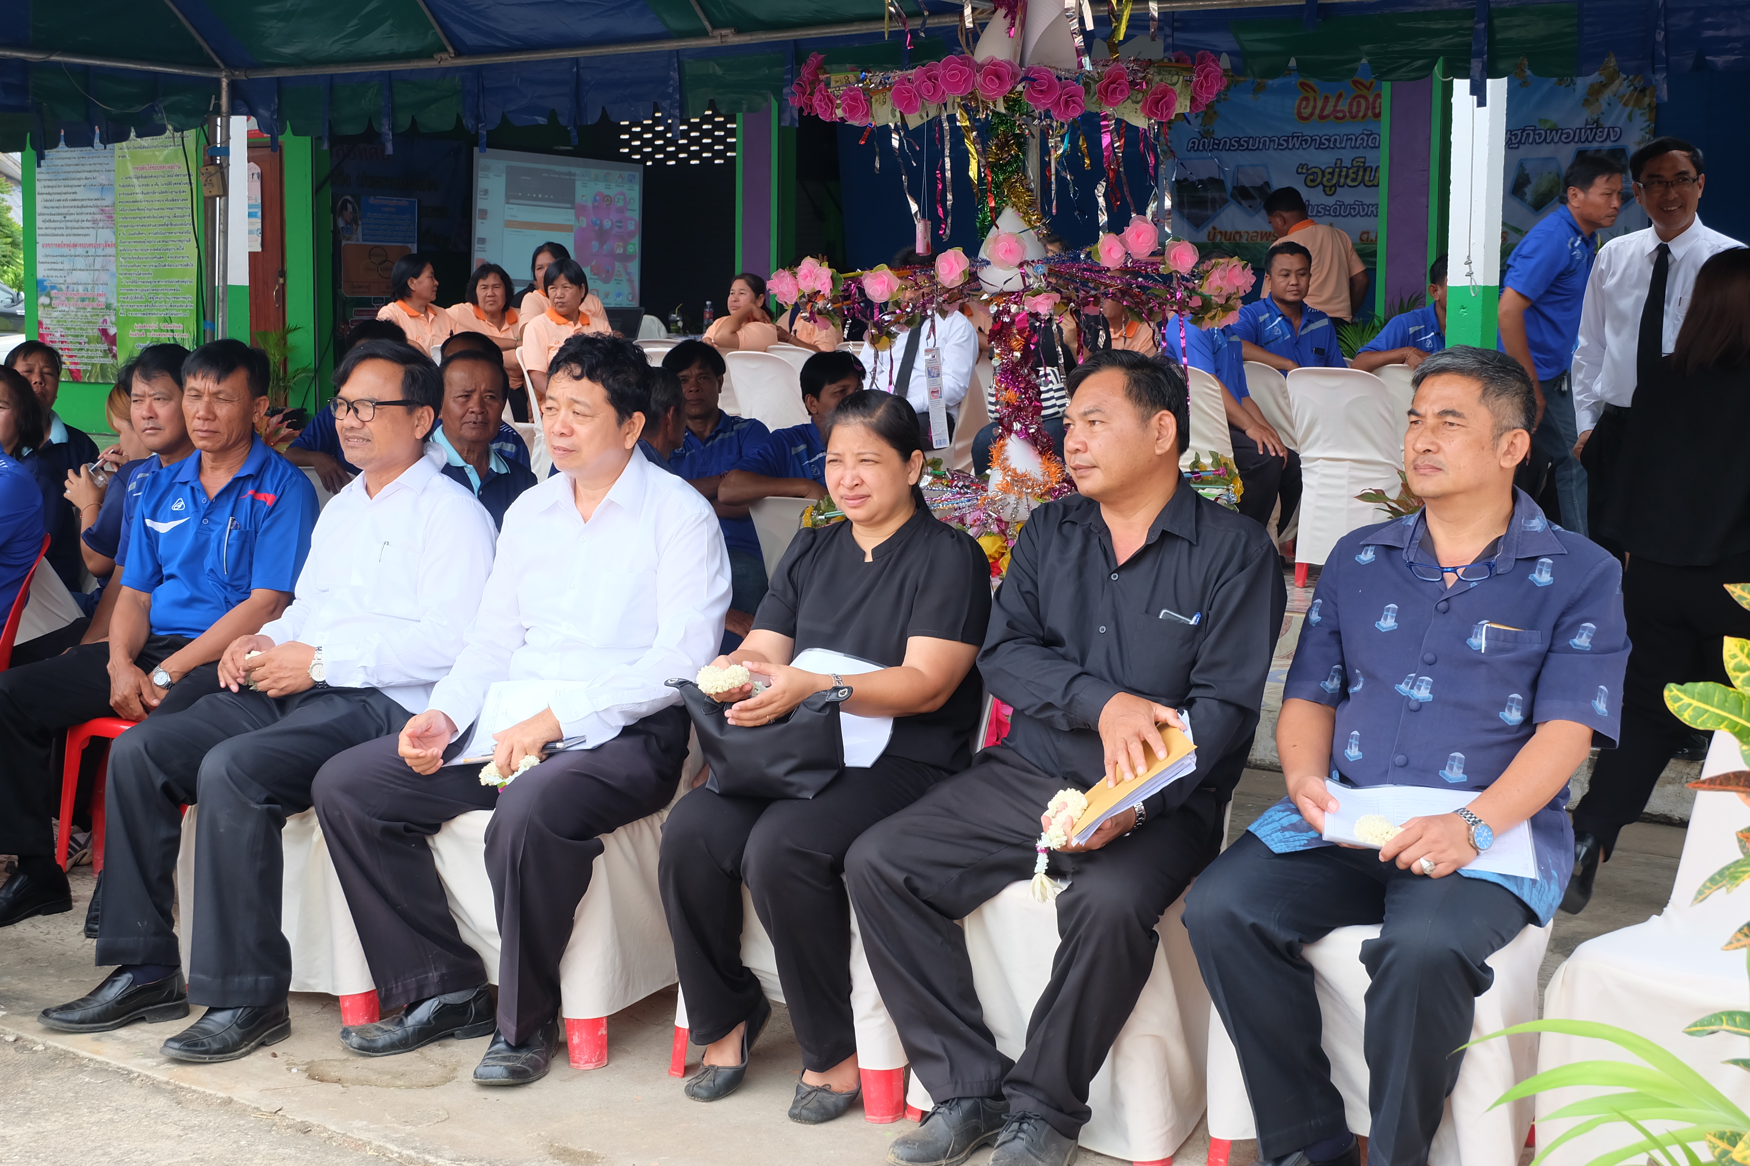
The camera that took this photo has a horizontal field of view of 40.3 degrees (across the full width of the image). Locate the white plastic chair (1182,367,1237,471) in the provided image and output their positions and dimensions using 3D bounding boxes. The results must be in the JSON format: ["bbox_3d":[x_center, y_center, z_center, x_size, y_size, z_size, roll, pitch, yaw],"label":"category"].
[{"bbox_3d":[1.286,-0.436,9.435,0.440,0.850,0.500,4,6,28],"label":"white plastic chair"}]

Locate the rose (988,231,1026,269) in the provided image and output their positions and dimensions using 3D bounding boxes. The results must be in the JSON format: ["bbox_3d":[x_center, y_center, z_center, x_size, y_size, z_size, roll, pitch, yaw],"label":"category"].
[{"bbox_3d":[0.298,-0.748,5.350,0.088,0.084,0.060,1,5,3],"label":"rose"}]

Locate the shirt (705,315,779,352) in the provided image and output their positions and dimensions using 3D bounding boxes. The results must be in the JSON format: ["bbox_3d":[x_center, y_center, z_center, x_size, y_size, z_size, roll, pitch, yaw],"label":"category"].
[{"bbox_3d":[-0.654,-1.035,11.800,0.290,0.560,0.410,-4,7,-41],"label":"shirt"}]

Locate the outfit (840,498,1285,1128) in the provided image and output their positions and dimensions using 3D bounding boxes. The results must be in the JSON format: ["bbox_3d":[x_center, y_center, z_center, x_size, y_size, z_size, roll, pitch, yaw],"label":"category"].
[{"bbox_3d":[0.320,0.350,3.850,0.580,1.010,0.600,4,7,33],"label":"outfit"}]

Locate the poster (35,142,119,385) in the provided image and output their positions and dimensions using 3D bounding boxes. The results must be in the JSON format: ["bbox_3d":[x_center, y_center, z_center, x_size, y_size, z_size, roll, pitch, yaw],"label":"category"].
[{"bbox_3d":[-5.364,-2.233,16.000,0.760,1.780,0.020,4,7,28],"label":"poster"}]

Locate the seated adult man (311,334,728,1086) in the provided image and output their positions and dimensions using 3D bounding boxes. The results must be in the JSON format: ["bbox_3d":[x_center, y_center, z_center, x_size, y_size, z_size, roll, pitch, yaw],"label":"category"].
[{"bbox_3d":[-0.575,0.200,4.320,0.580,1.270,0.630,4,7,32],"label":"seated adult man"}]

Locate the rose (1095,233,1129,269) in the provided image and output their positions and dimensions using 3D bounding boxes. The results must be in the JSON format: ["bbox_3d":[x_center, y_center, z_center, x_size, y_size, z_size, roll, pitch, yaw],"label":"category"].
[{"bbox_3d":[0.495,-0.698,5.000,0.068,0.075,0.060,0,6,-6],"label":"rose"}]

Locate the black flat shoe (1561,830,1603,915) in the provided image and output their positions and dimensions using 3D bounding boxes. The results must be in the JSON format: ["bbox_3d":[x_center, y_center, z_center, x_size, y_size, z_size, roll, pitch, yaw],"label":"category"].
[{"bbox_3d":[1.568,0.646,5.330,0.085,0.240,0.090,1,48,6],"label":"black flat shoe"}]

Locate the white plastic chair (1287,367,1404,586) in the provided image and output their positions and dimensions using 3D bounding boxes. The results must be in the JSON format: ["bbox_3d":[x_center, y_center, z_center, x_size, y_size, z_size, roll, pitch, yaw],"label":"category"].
[{"bbox_3d":[1.887,-0.420,9.097,0.450,0.810,0.500,5,7,34],"label":"white plastic chair"}]

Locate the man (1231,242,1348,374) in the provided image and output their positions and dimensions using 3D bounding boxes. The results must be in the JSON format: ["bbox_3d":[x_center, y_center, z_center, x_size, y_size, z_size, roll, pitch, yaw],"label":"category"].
[{"bbox_3d":[1.618,-0.687,9.336,0.550,1.290,0.750,1,6,3],"label":"man"}]

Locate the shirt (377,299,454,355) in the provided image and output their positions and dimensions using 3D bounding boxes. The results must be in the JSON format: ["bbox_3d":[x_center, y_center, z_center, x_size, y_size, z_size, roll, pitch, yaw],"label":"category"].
[{"bbox_3d":[-2.004,-0.935,10.500,0.420,0.570,0.280,-1,6,-18],"label":"shirt"}]

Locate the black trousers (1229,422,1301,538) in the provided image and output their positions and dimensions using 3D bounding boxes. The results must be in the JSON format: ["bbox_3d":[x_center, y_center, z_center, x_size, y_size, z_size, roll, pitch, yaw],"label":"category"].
[{"bbox_3d":[1.403,-0.387,9.350,0.600,0.630,0.410,-1,6,-22],"label":"black trousers"}]

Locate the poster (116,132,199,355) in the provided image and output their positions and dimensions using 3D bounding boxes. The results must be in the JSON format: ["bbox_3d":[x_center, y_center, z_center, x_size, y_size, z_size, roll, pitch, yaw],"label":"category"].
[{"bbox_3d":[-4.223,-1.997,14.000,0.770,1.750,0.015,5,7,36],"label":"poster"}]

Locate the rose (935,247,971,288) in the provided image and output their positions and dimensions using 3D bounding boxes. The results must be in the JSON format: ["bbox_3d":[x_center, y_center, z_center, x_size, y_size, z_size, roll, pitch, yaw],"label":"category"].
[{"bbox_3d":[0.180,-0.721,5.450,0.085,0.088,0.070,2,6,14],"label":"rose"}]

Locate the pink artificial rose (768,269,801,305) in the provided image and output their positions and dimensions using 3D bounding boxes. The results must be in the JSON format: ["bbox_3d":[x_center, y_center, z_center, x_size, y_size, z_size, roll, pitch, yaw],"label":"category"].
[{"bbox_3d":[-0.214,-0.696,5.600,0.080,0.084,0.065,6,7,40],"label":"pink artificial rose"}]

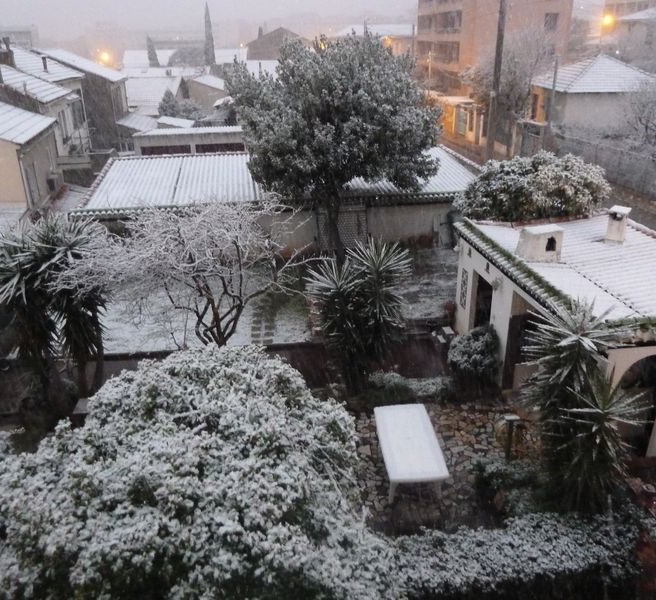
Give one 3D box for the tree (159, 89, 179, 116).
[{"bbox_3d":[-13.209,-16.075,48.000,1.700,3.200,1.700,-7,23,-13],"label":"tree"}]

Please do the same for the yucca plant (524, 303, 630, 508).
[{"bbox_3d":[4.168,1.950,9.588,1.700,3.600,1.600,9,25,25],"label":"yucca plant"}]

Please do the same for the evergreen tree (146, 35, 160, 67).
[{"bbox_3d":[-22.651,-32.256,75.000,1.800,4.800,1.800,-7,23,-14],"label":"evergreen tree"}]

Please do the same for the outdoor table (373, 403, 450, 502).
[{"bbox_3d":[1.539,2.970,11.105,1.030,0.720,2.285,-2,22,-2],"label":"outdoor table"}]

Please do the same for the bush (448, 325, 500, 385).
[{"bbox_3d":[3.508,1.478,13.636,1.100,1.300,1.050,5,23,15],"label":"bush"}]

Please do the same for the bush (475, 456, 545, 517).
[{"bbox_3d":[3.180,3.318,10.060,1.100,0.750,0.950,7,24,20],"label":"bush"}]

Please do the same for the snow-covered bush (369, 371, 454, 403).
[{"bbox_3d":[1.968,1.978,13.553,1.900,0.500,0.750,-1,22,0],"label":"snow-covered bush"}]

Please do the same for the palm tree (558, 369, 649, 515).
[{"bbox_3d":[4.598,2.540,9.515,1.250,2.450,1.250,11,26,28],"label":"palm tree"}]

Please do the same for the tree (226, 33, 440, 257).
[{"bbox_3d":[0.311,-4.826,19.627,6.500,7.400,6.200,-1,22,1],"label":"tree"}]

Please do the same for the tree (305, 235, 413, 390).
[{"bbox_3d":[0.690,0.510,13.044,2.150,3.550,2.000,0,23,3],"label":"tree"}]

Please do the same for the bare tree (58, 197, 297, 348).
[{"bbox_3d":[-3.343,-0.389,12.868,4.900,3.400,4.100,-7,23,-14],"label":"bare tree"}]

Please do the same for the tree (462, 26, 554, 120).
[{"bbox_3d":[15.533,-19.341,50.000,7.200,8.000,6.500,5,23,16],"label":"tree"}]

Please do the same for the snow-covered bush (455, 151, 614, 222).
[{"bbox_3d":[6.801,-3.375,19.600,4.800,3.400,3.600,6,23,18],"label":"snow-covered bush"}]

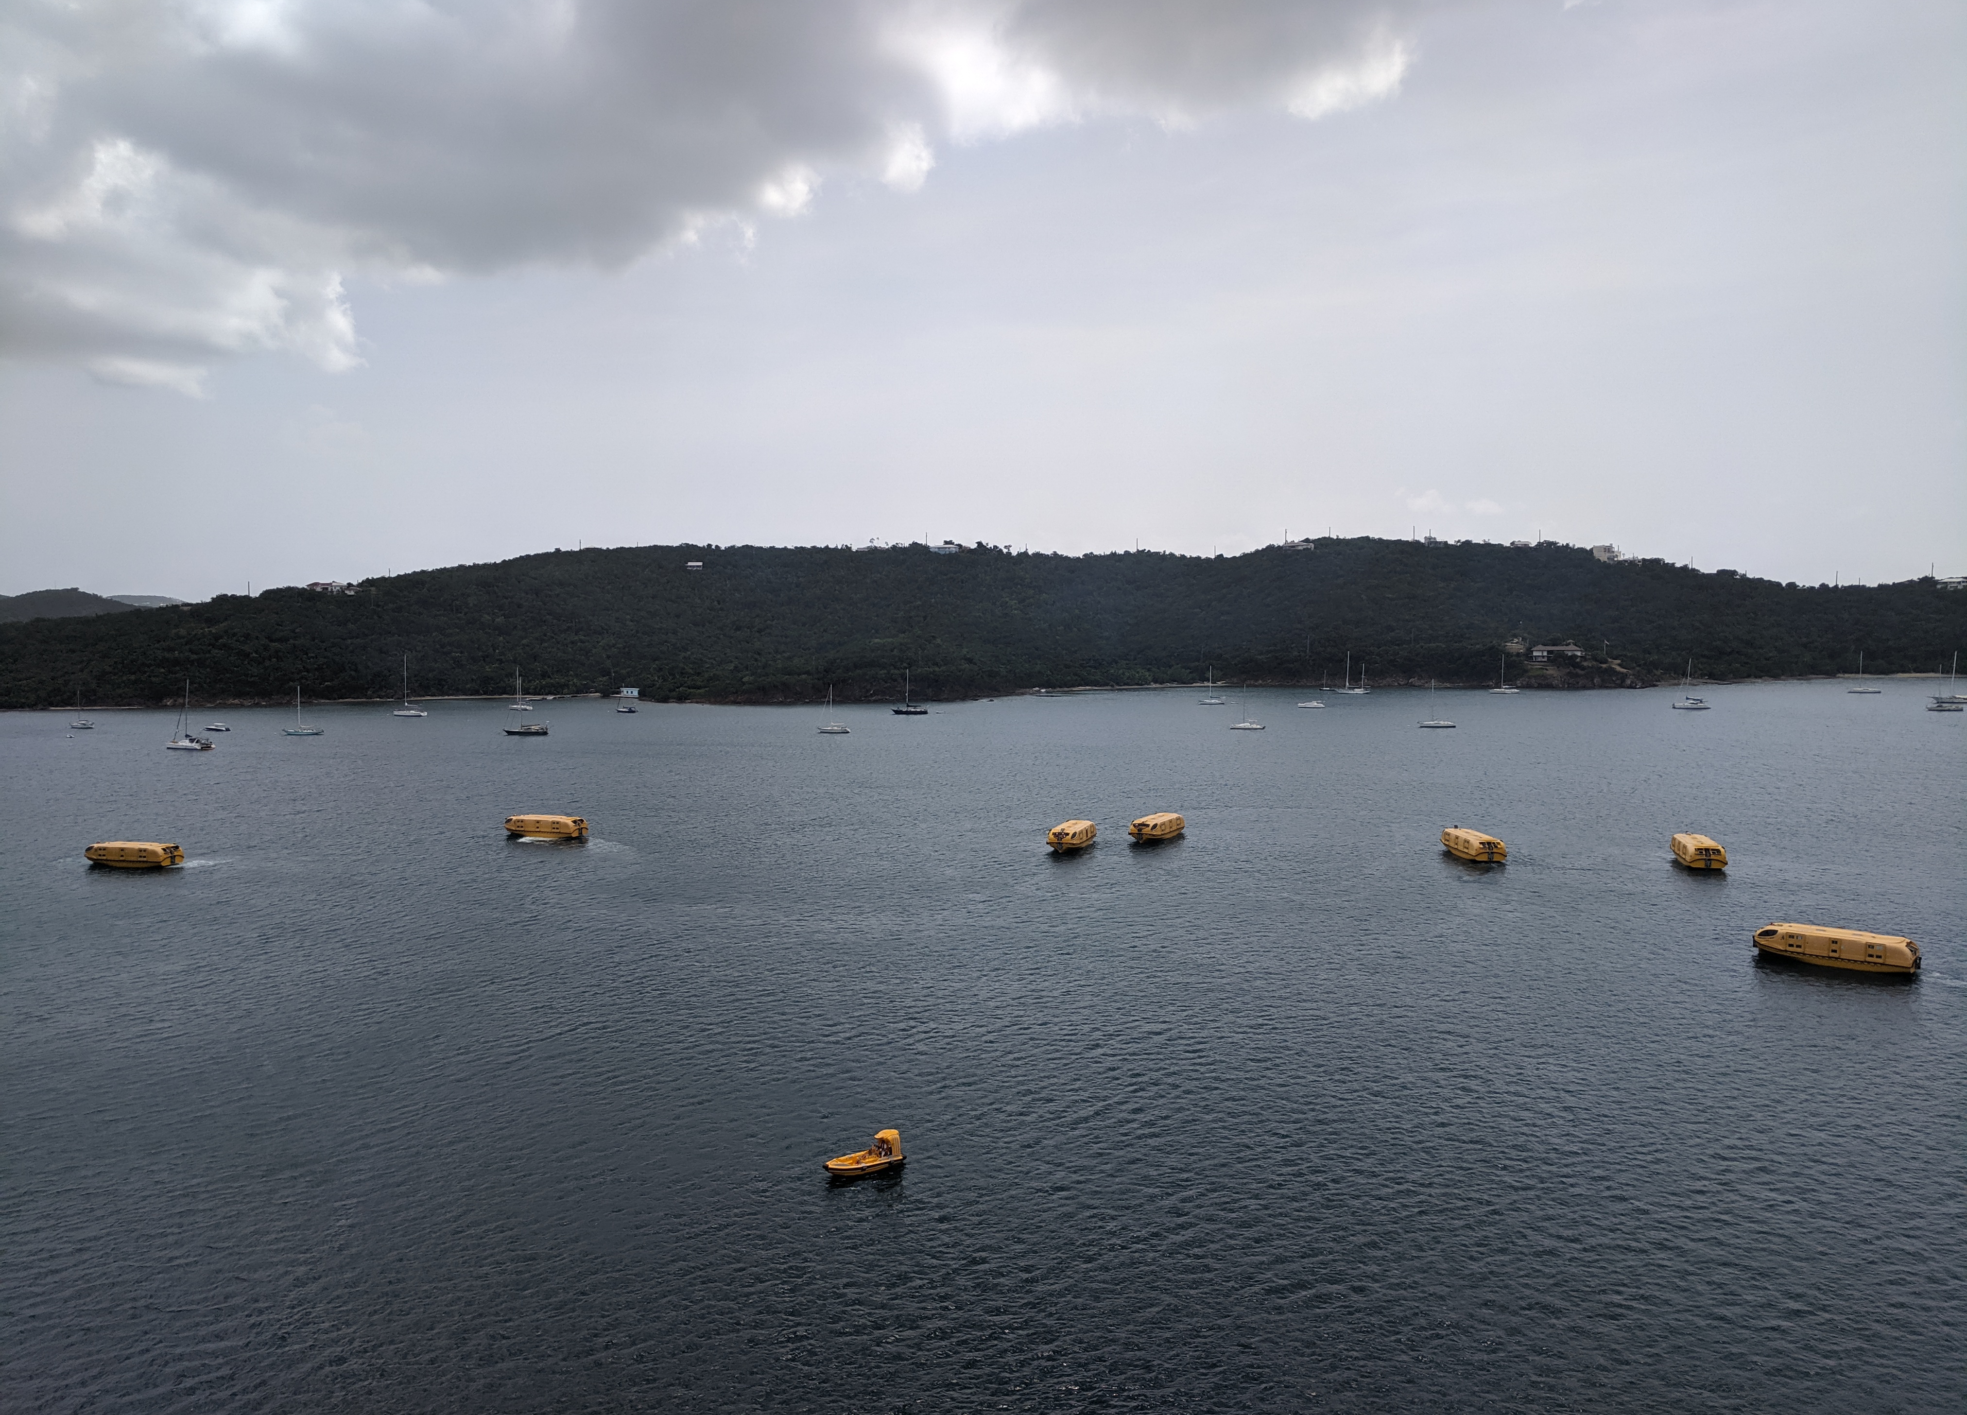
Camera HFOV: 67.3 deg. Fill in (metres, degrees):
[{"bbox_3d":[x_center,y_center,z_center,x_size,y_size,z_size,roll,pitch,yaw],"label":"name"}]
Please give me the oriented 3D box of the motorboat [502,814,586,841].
[{"bbox_3d":[-85.540,23.140,287.810,16.700,3.700,5.550,1,4,20],"label":"motorboat"}]

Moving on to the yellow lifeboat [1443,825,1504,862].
[{"bbox_3d":[83.110,23.350,252.200,5.550,3.700,16.700,-1,4,-5],"label":"yellow lifeboat"}]

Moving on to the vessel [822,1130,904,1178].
[{"bbox_3d":[-9.210,34.060,112.970,6.230,2.700,2.400,-2,4,-24],"label":"vessel"}]

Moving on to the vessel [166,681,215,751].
[{"bbox_3d":[-262.350,2.350,488.120,13.700,23.000,7.500,0,4,10],"label":"vessel"}]

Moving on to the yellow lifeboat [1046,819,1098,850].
[{"bbox_3d":[15.800,23.250,266.580,5.550,3.700,16.700,1,4,19],"label":"yellow lifeboat"}]

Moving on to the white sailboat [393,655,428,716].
[{"bbox_3d":[-246.590,-9.170,635.190,14.800,26.320,4.500,0,4,18],"label":"white sailboat"}]

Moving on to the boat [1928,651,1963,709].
[{"bbox_3d":[365.970,-8.660,561.690,10.840,19.500,3.800,1,4,20],"label":"boat"}]

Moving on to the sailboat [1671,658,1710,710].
[{"bbox_3d":[280.400,-9.240,584.510,13.100,19.820,7.200,0,4,12],"label":"sailboat"}]

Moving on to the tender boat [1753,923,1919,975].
[{"bbox_3d":[100.380,28.240,174.340,16.700,3.700,5.550,2,5,40],"label":"tender boat"}]

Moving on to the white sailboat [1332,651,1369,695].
[{"bbox_3d":[177.620,-16.720,712.130,16.790,20.620,4.500,0,4,16],"label":"white sailboat"}]

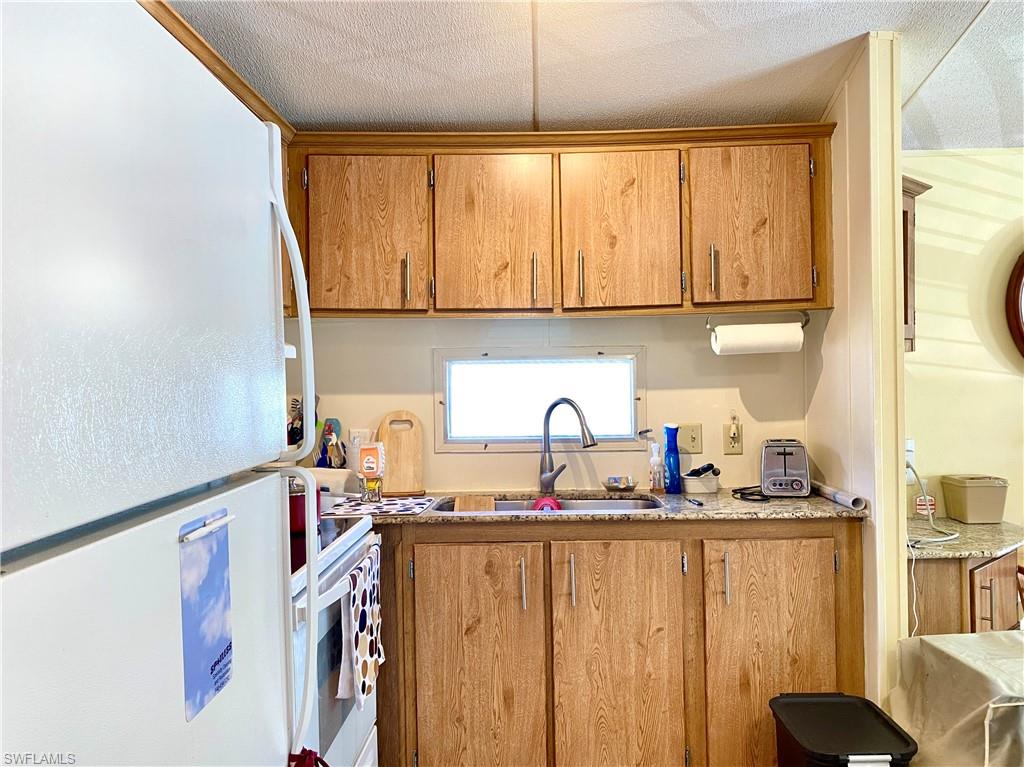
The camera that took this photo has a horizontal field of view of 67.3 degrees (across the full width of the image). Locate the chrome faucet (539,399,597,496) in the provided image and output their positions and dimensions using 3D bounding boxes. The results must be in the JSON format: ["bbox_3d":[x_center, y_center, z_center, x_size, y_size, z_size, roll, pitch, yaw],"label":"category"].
[{"bbox_3d":[0.200,0.229,2.839,0.235,0.362,0.100,-1,0,44],"label":"chrome faucet"}]

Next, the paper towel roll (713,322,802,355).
[{"bbox_3d":[0.836,-0.153,2.618,0.282,0.102,0.102,-2,0,2],"label":"paper towel roll"}]

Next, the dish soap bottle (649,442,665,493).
[{"bbox_3d":[0.527,0.311,2.817,0.056,0.186,0.054,-1,0,19],"label":"dish soap bottle"}]

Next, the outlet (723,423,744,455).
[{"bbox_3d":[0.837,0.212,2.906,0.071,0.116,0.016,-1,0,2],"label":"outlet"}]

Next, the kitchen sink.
[{"bbox_3d":[0.123,0.515,2.654,0.787,0.200,0.367,-1,0,2],"label":"kitchen sink"}]

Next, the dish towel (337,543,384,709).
[{"bbox_3d":[-0.398,0.630,2.076,0.068,0.335,0.375,-1,0,2],"label":"dish towel"}]

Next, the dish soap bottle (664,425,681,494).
[{"bbox_3d":[0.587,0.271,2.827,0.057,0.260,0.058,-1,0,39],"label":"dish soap bottle"}]

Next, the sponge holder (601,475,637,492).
[{"bbox_3d":[0.404,0.378,2.877,0.132,0.055,0.090,-1,0,2],"label":"sponge holder"}]

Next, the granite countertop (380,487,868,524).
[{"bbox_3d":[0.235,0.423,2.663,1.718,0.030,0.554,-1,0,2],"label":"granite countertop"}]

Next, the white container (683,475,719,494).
[{"bbox_3d":[0.694,0.368,2.847,0.135,0.066,0.105,-1,0,2],"label":"white container"}]

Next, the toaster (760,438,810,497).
[{"bbox_3d":[0.996,0.298,2.795,0.172,0.193,0.245,-1,0,20],"label":"toaster"}]

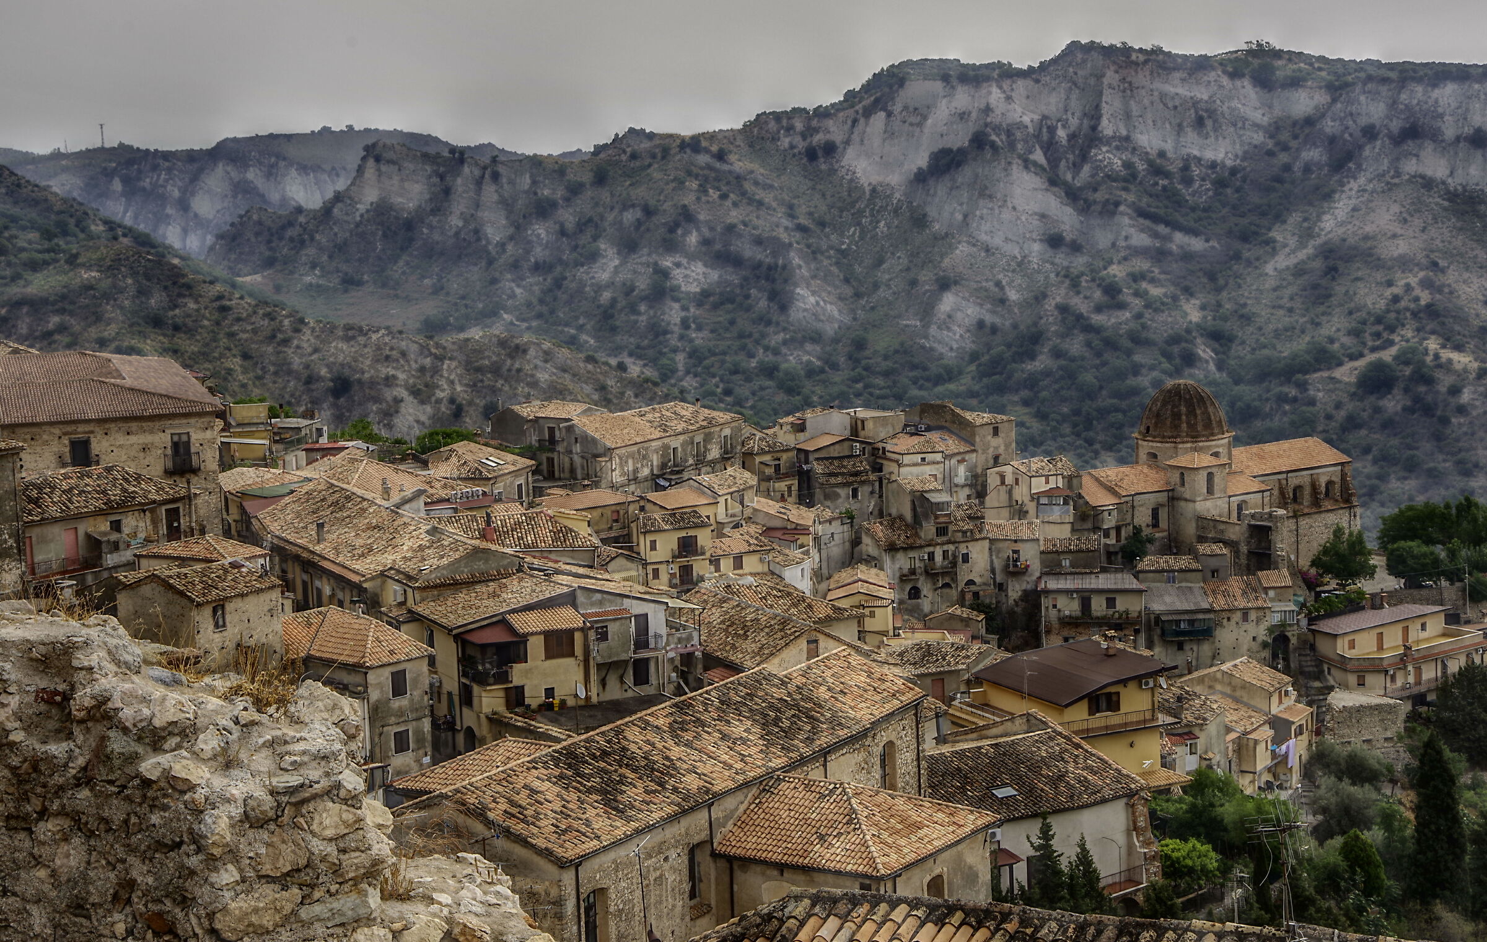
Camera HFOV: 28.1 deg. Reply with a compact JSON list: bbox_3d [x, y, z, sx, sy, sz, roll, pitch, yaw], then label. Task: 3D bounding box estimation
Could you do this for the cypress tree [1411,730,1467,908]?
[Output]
[{"bbox_3d":[31.965,16.198,136.669,2.600,8.800,2.600,-2,9,0],"label":"cypress tree"}]

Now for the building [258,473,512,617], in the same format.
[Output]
[{"bbox_3d":[-22.731,6.737,191.120,9.800,8.400,32.600,-6,10,-24],"label":"building"}]

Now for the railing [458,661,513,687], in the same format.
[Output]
[{"bbox_3d":[-14.384,11.250,166.655,1.750,0.930,3.150,-6,10,-25],"label":"railing"}]

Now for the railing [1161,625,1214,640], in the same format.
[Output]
[{"bbox_3d":[40.889,14.906,274.000,4.800,1.150,0.950,-2,9,-4],"label":"railing"}]

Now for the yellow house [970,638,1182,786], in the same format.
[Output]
[{"bbox_3d":[19.073,14.867,167.814,7.600,8.400,10.300,-6,10,-25],"label":"yellow house"}]

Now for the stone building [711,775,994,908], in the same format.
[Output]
[{"bbox_3d":[4.703,15.765,118.783,7.739,6.300,9.642,4,10,32],"label":"stone building"}]

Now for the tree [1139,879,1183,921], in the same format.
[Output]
[{"bbox_3d":[17.568,18.847,125.263,1.850,3.442,1.850,0,9,8],"label":"tree"}]

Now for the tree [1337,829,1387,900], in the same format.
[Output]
[{"bbox_3d":[34.341,22.105,165.348,2.750,4.544,2.750,1,9,12],"label":"tree"}]

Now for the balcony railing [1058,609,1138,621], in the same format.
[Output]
[{"bbox_3d":[32.842,13.456,277.000,7.600,1.080,0.900,0,9,8],"label":"balcony railing"}]

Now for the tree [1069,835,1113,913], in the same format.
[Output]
[{"bbox_3d":[14.062,16.907,121.326,1.850,4.263,1.850,0,9,7],"label":"tree"}]

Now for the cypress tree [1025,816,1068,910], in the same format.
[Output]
[{"bbox_3d":[12.512,16.631,122.388,2.000,5.100,2.000,-2,9,0],"label":"cypress tree"}]

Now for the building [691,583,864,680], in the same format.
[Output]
[{"bbox_3d":[1.435,11.637,172.134,9.800,8.000,14.500,-6,10,-27],"label":"building"}]

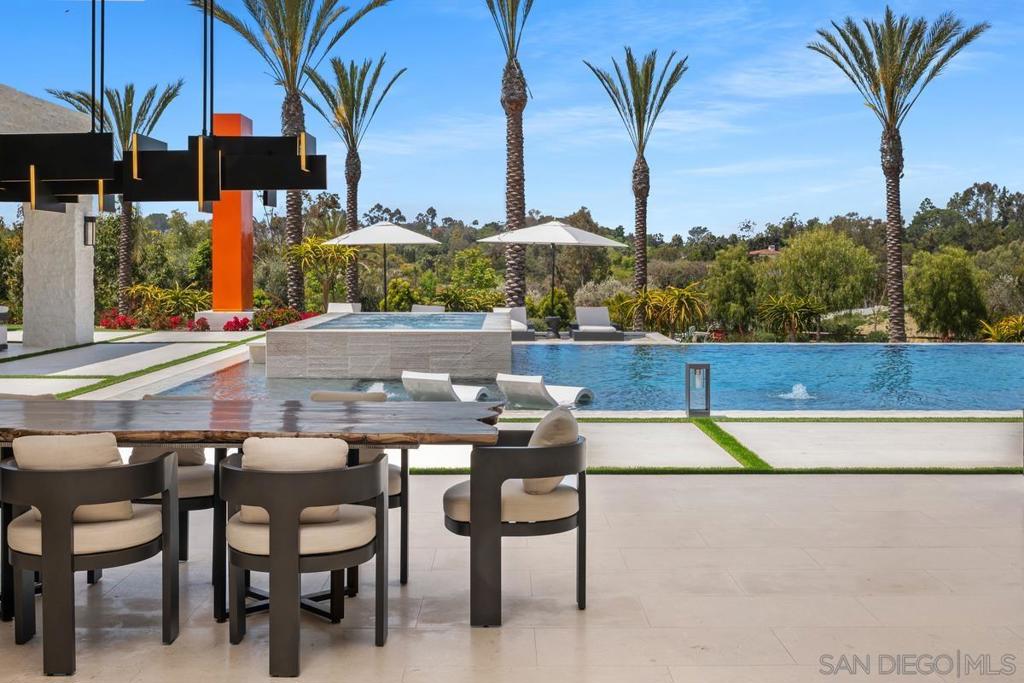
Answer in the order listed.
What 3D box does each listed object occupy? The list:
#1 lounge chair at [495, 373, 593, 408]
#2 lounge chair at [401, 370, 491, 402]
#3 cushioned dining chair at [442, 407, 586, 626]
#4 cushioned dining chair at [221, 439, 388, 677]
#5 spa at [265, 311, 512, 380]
[{"bbox_3d":[0.431,0.620,13.190,0.600,0.600,1.500,2,4,27],"label":"lounge chair"},{"bbox_3d":[-0.673,0.601,13.472,0.600,0.600,1.500,1,4,21],"label":"lounge chair"},{"bbox_3d":[0.013,0.704,4.956,0.605,0.845,0.605,0,4,0],"label":"cushioned dining chair"},{"bbox_3d":[-0.775,0.750,4.396,0.605,0.830,0.605,0,4,3],"label":"cushioned dining chair"},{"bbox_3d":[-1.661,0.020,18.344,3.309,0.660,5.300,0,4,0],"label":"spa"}]

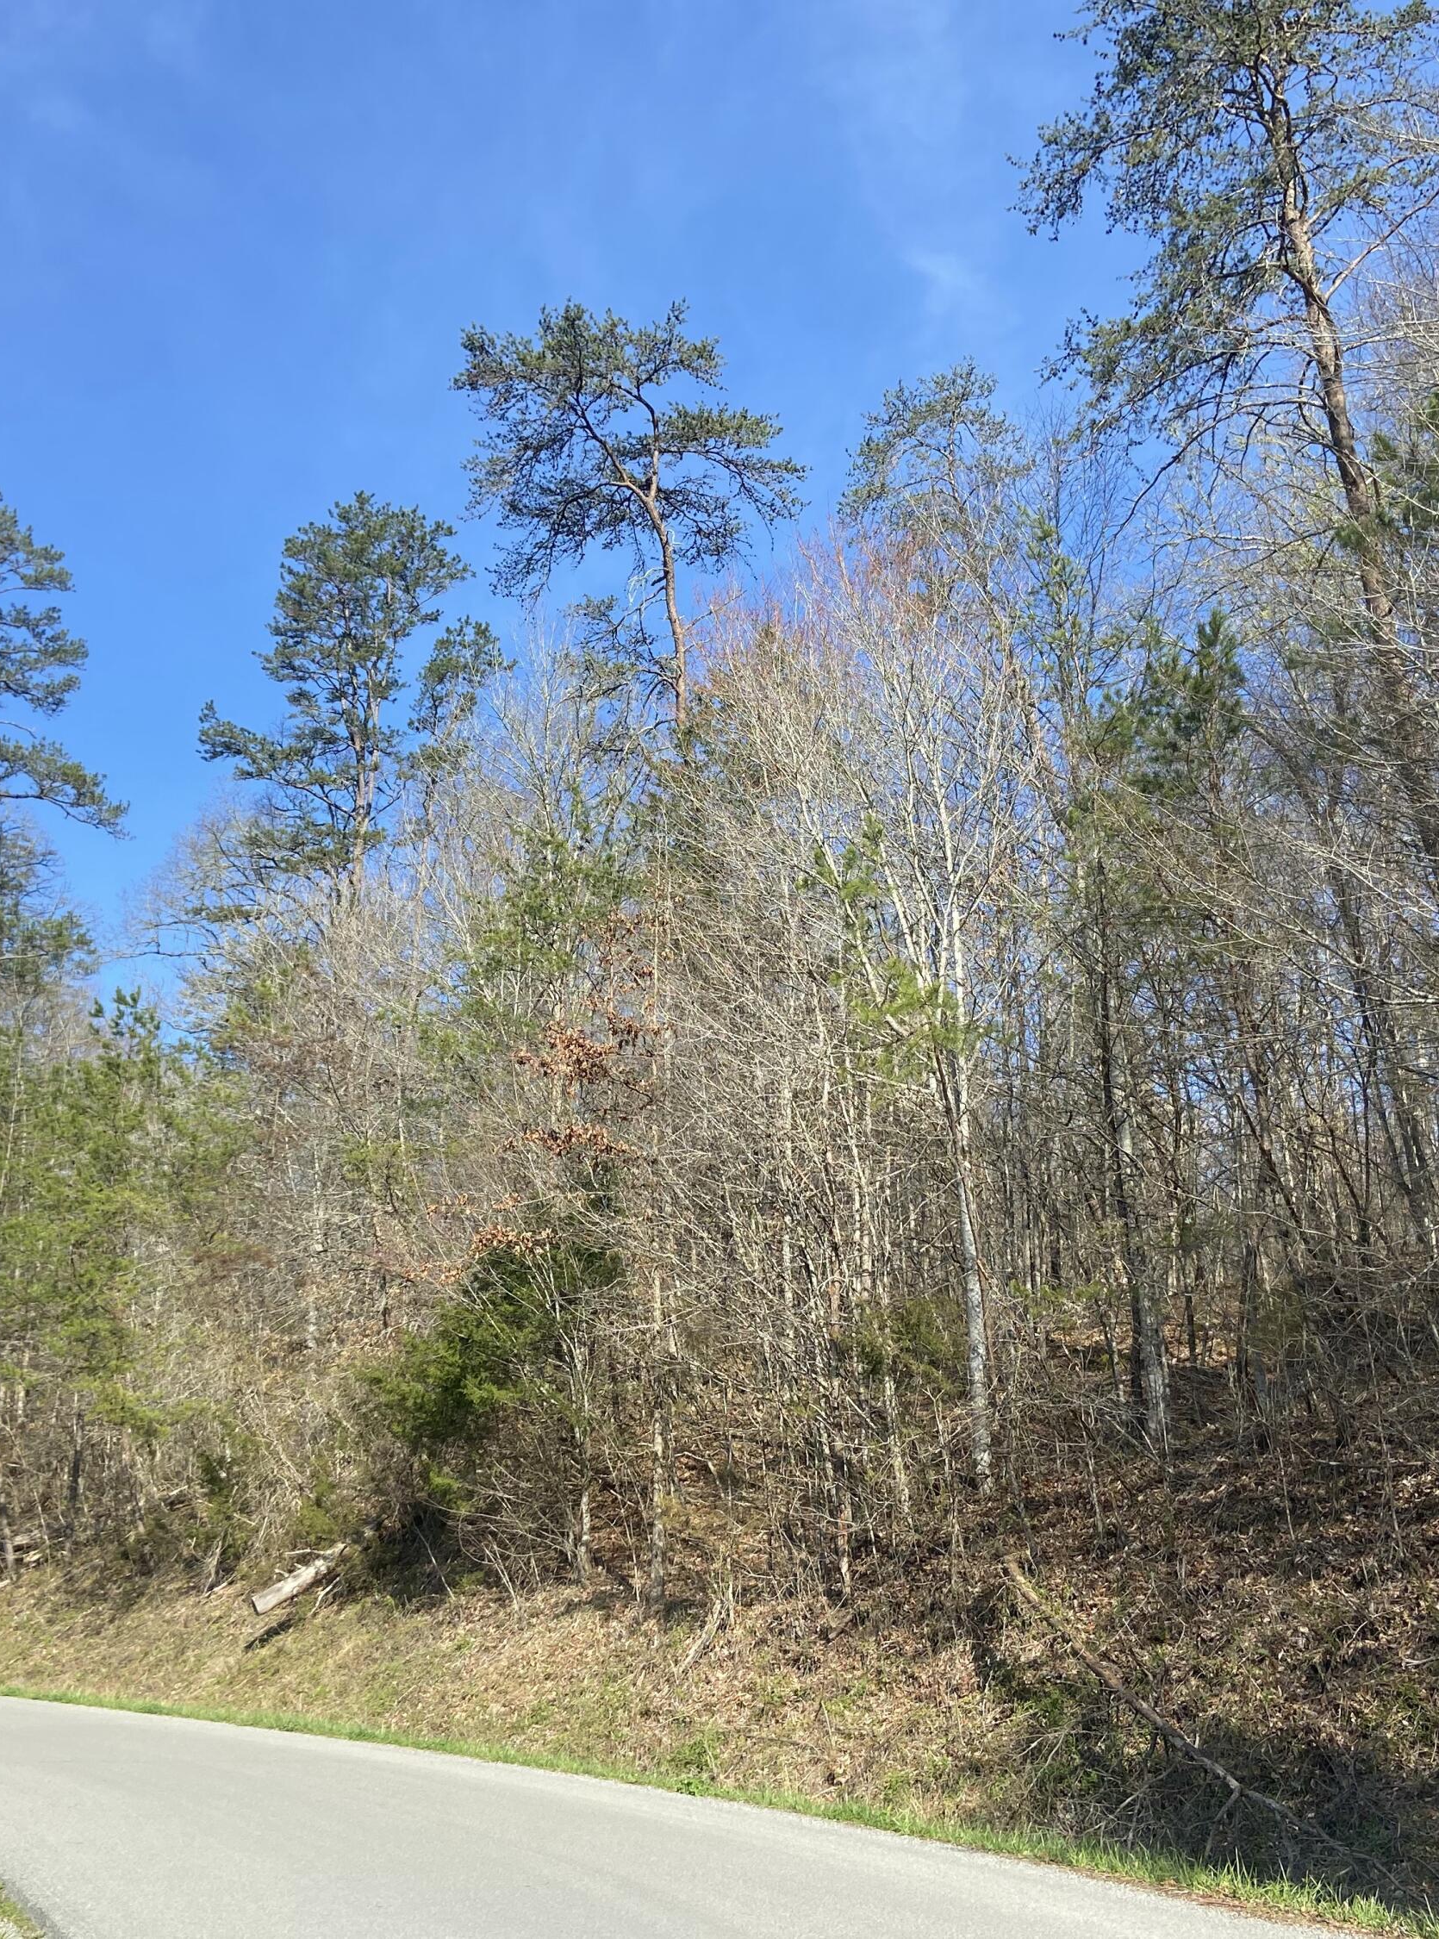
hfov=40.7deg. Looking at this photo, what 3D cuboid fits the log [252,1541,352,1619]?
[{"bbox_3d":[-4.025,5.833,18.700,1.041,0.230,0.200,-29,-1,-29],"label":"log"}]

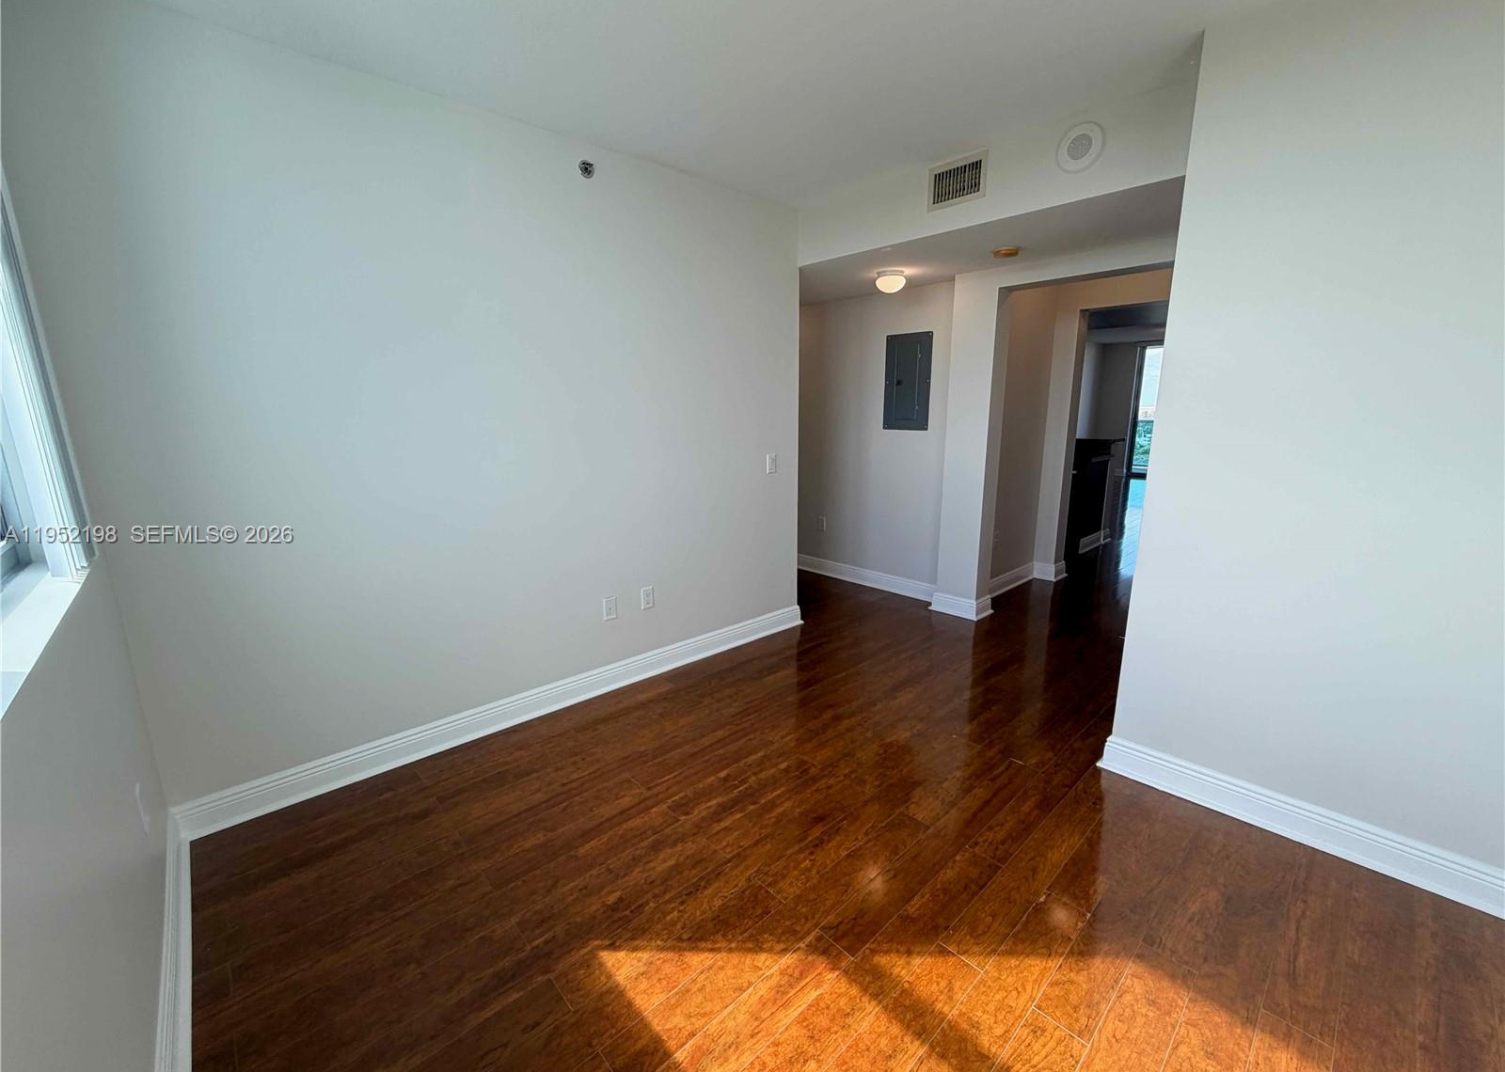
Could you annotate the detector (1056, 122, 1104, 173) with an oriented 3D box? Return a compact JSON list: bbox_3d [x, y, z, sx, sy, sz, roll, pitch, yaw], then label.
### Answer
[{"bbox_3d":[1.349,-1.611,2.517,0.032,0.194,0.194,-11,16,-42],"label":"detector"}]

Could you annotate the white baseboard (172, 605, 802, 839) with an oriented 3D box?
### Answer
[{"bbox_3d":[-0.814,0.759,3.121,3.151,0.132,0.028,-11,16,-42],"label":"white baseboard"}]

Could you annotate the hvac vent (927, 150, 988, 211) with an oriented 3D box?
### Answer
[{"bbox_3d":[0.974,-1.694,2.916,0.020,0.195,0.305,-11,16,-42],"label":"hvac vent"}]

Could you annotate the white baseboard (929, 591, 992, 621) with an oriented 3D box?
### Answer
[{"bbox_3d":[1.516,0.477,4.403,0.282,0.132,0.366,-11,16,-42],"label":"white baseboard"}]

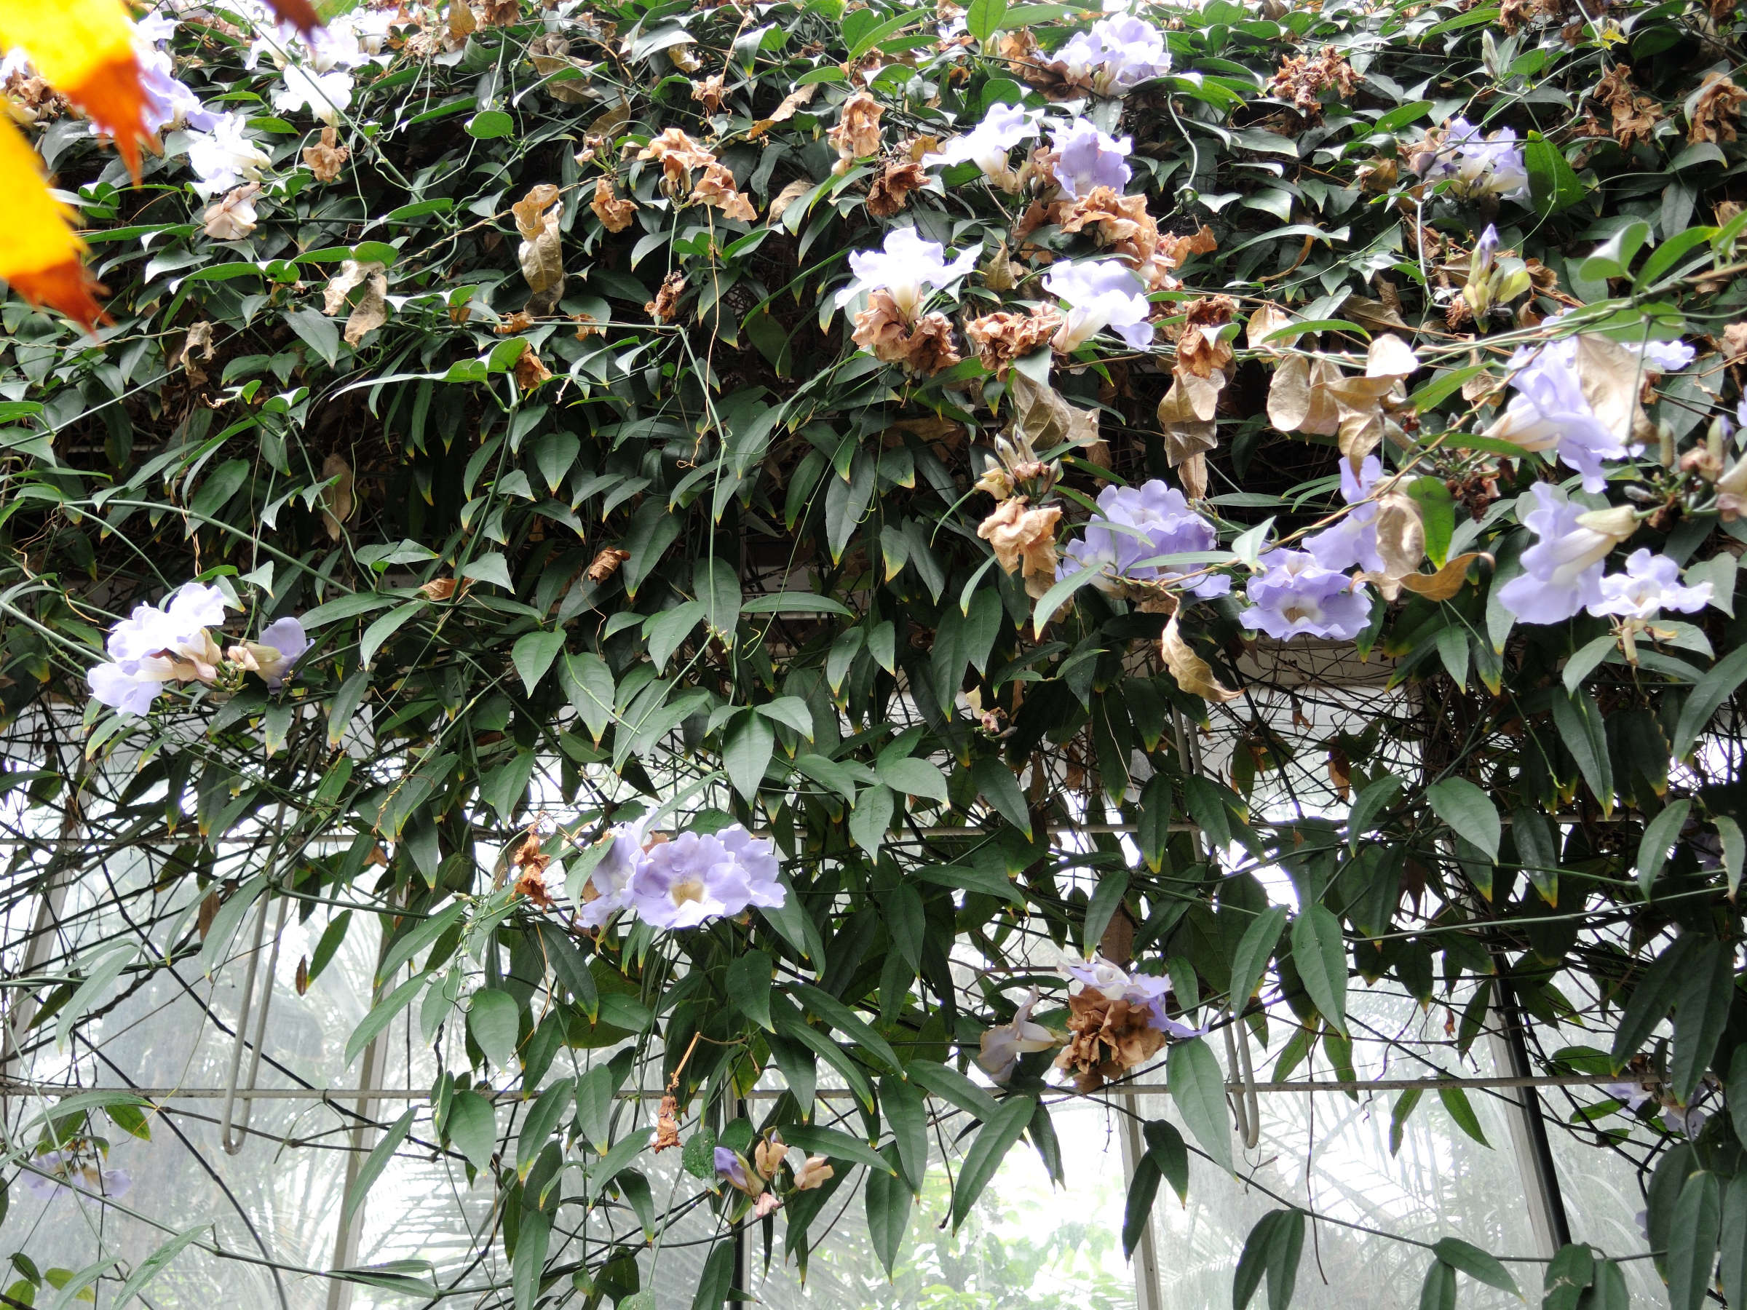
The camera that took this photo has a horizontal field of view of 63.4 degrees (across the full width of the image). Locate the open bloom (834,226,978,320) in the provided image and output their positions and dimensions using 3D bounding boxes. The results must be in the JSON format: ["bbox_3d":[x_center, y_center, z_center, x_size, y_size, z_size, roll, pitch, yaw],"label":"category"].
[{"bbox_3d":[0.022,-0.250,0.930,0.092,0.058,0.078,-3,12,2],"label":"open bloom"}]

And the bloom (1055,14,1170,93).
[{"bbox_3d":[0.262,-0.659,1.550,0.120,0.080,0.085,-5,-29,7],"label":"bloom"}]

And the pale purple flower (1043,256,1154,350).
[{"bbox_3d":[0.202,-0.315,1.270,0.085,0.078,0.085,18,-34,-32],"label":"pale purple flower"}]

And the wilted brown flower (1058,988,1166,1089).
[{"bbox_3d":[0.161,0.263,0.960,0.074,0.068,0.062,-6,-32,8],"label":"wilted brown flower"}]

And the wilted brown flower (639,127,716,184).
[{"bbox_3d":[-0.211,-0.537,1.520,0.080,0.060,0.060,-2,-29,0],"label":"wilted brown flower"}]

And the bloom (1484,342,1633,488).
[{"bbox_3d":[0.484,-0.170,0.998,0.091,0.081,0.071,-3,-32,2],"label":"bloom"}]

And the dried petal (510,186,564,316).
[{"bbox_3d":[-0.296,-0.359,1.248,0.046,0.120,0.040,-2,-32,-1],"label":"dried petal"}]

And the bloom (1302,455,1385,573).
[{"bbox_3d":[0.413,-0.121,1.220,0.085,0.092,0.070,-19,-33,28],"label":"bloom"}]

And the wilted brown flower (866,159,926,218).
[{"bbox_3d":[0.021,-0.413,1.248,0.050,0.041,0.038,-2,-32,-1],"label":"wilted brown flower"}]

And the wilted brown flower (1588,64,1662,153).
[{"bbox_3d":[0.788,-0.574,1.480,0.075,0.085,0.060,-1,-29,0],"label":"wilted brown flower"}]

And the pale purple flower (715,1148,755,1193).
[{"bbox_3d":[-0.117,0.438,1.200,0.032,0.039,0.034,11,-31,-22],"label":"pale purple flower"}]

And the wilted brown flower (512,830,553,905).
[{"bbox_3d":[-0.258,0.162,1.071,0.032,0.054,0.031,-2,-32,-1],"label":"wilted brown flower"}]

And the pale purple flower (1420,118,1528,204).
[{"bbox_3d":[0.603,-0.498,1.420,0.110,0.080,0.080,-10,-30,15],"label":"pale purple flower"}]

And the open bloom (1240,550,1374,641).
[{"bbox_3d":[0.286,-0.039,0.940,0.086,0.063,0.055,-4,-30,4],"label":"open bloom"}]

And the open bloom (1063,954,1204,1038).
[{"bbox_3d":[0.197,0.259,1.071,0.100,0.052,0.060,-6,-32,6],"label":"open bloom"}]

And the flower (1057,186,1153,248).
[{"bbox_3d":[0.203,-0.380,1.227,0.079,0.044,0.046,1,-32,-6],"label":"flower"}]

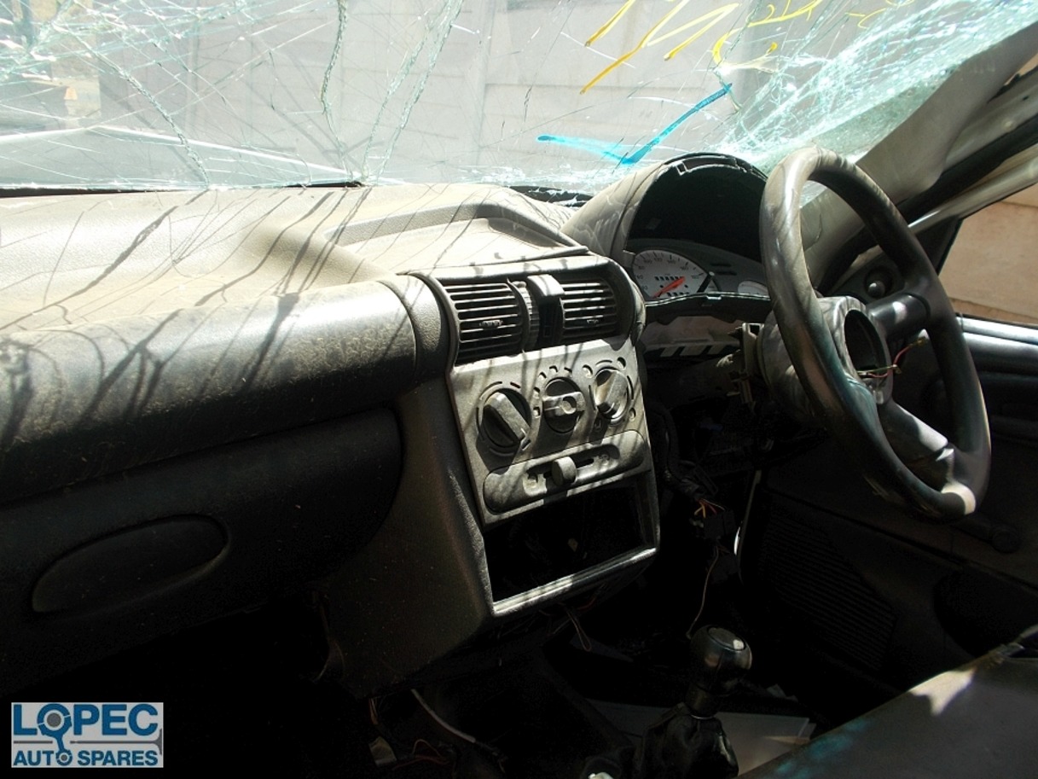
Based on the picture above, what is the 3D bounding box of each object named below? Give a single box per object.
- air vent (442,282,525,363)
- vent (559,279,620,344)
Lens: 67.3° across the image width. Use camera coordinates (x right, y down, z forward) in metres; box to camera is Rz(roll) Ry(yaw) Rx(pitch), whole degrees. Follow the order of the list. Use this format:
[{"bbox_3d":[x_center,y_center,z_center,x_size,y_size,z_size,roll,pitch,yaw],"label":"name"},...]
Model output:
[{"bbox_3d":[-0.028,-0.054,0.617,0.067,0.060,0.025,-11,7,-37],"label":"air vent"},{"bbox_3d":[0.054,-0.067,0.680,0.067,0.057,0.025,-11,7,-37],"label":"vent"}]

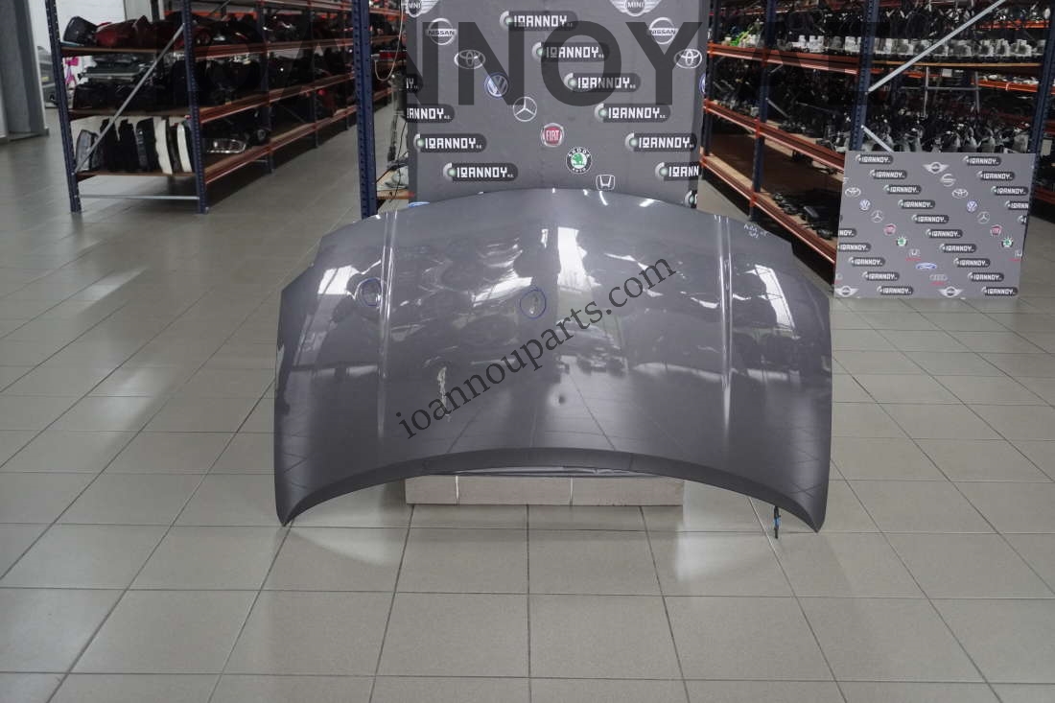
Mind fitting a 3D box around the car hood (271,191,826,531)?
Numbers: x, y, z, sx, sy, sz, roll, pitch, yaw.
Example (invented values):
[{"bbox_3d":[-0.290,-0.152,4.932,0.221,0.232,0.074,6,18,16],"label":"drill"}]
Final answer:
[{"bbox_3d":[0.075,0.040,2.614,1.512,0.946,0.230,1,8,-1],"label":"car hood"}]

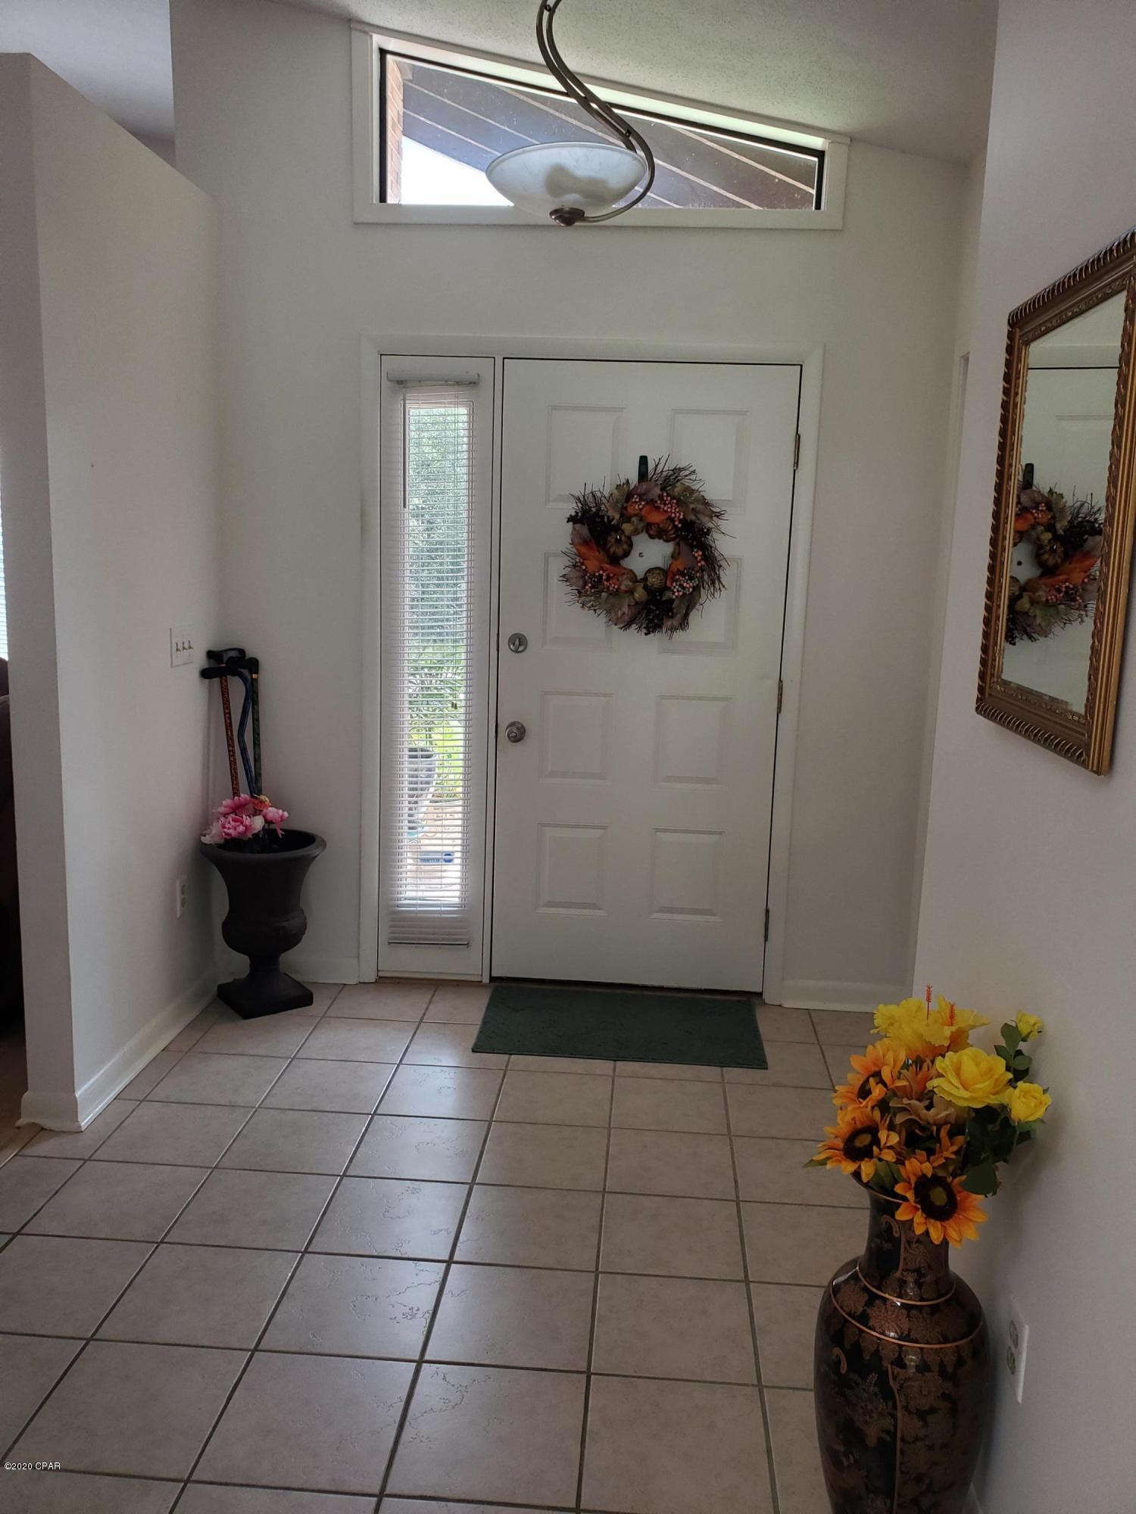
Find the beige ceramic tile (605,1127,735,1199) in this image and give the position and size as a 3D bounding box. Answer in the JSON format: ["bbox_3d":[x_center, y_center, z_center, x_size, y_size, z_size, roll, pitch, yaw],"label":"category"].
[{"bbox_3d":[0.245,0.980,2.735,0.300,0.010,0.297,2,10,4],"label":"beige ceramic tile"}]

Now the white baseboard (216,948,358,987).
[{"bbox_3d":[-0.940,0.721,3.883,0.457,0.091,0.016,2,10,4],"label":"white baseboard"}]

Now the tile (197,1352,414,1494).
[{"bbox_3d":[-0.426,1.104,1.893,0.300,0.010,0.297,2,10,4],"label":"tile"}]

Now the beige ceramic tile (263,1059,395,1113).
[{"bbox_3d":[-0.652,0.905,3.123,0.302,0.010,0.300,2,10,4],"label":"beige ceramic tile"}]

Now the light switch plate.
[{"bbox_3d":[-1.156,-0.334,3.422,0.008,0.115,0.163,2,10,4],"label":"light switch plate"}]

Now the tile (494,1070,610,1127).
[{"bbox_3d":[-0.036,0.920,3.049,0.300,0.010,0.297,2,10,4],"label":"tile"}]

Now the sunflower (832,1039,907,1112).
[{"bbox_3d":[0.405,0.427,1.530,0.055,0.100,0.100,20,-6,-43],"label":"sunflower"}]

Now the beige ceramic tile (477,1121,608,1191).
[{"bbox_3d":[-0.058,0.981,2.790,0.303,0.010,0.301,2,10,4],"label":"beige ceramic tile"}]

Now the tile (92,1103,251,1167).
[{"bbox_3d":[-0.968,0.936,2.821,0.297,0.010,0.295,2,9,4],"label":"tile"}]

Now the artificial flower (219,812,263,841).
[{"bbox_3d":[-1.018,0.215,3.539,0.140,0.095,0.120,0,10,-8],"label":"artificial flower"}]

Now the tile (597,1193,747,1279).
[{"bbox_3d":[0.227,1.042,2.471,0.303,0.010,0.301,2,10,4],"label":"tile"}]

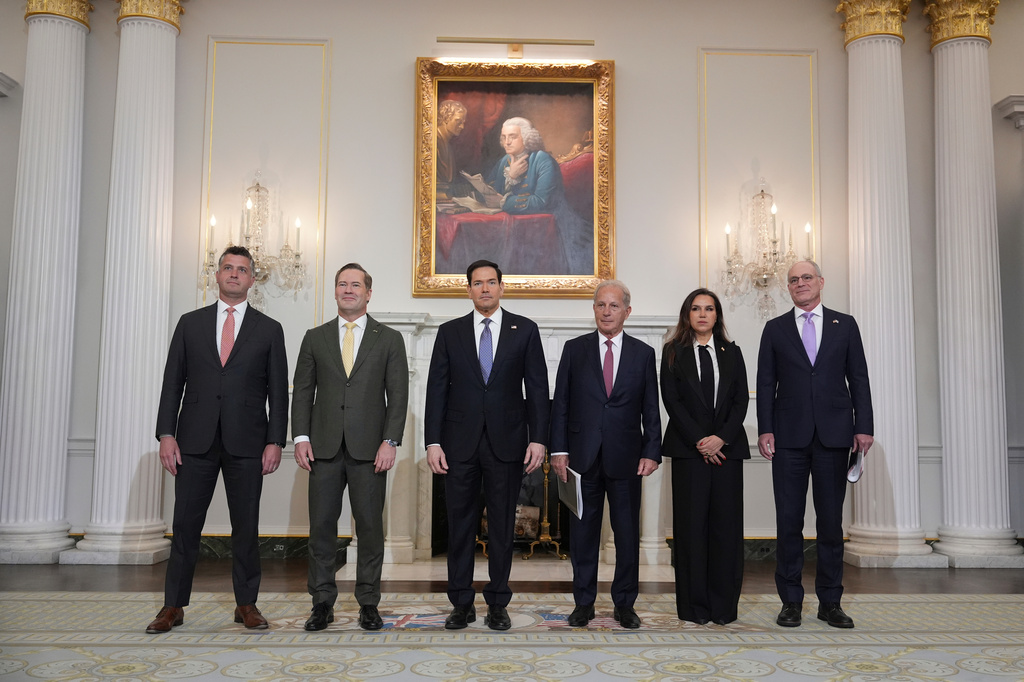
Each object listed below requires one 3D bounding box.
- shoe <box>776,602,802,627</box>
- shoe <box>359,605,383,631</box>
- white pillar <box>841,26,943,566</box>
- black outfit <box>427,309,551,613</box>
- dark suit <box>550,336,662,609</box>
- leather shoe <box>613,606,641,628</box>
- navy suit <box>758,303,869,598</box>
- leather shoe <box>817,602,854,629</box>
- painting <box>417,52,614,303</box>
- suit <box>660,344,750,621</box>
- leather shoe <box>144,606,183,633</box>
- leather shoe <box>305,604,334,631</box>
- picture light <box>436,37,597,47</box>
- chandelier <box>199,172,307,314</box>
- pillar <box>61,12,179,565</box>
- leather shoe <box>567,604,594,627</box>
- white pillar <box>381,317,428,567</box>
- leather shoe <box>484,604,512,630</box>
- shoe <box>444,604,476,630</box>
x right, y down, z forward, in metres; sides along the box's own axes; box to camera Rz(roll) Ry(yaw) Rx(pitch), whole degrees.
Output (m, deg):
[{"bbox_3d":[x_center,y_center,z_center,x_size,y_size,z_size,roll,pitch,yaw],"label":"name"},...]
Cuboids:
[{"bbox_3d":[1.381,1.335,4.791,0.105,0.110,0.295,-2,-6,21],"label":"shoe"},{"bbox_3d":[-0.687,1.323,4.701,0.110,0.110,0.300,2,-6,-13],"label":"shoe"},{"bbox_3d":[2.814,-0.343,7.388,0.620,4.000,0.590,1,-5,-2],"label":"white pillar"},{"bbox_3d":[-0.124,0.575,4.816,0.615,1.482,0.330,1,-5,-2],"label":"black outfit"},{"bbox_3d":[0.477,0.642,4.902,0.565,1.395,0.320,0,-5,1],"label":"dark suit"},{"bbox_3d":[0.563,1.344,4.802,0.110,0.110,0.300,2,-6,-11],"label":"leather shoe"},{"bbox_3d":[1.530,0.576,4.933,0.560,1.530,0.320,0,-5,10],"label":"navy suit"},{"bbox_3d":[1.625,1.360,4.858,0.110,0.110,0.300,1,-5,-9],"label":"leather shoe"},{"bbox_3d":[0.028,-1.244,7.436,1.530,1.865,0.100,1,-5,-2],"label":"painting"},{"bbox_3d":[0.968,0.678,4.895,0.445,1.430,0.310,0,-5,6],"label":"suit"},{"bbox_3d":[-1.640,1.302,4.583,0.110,0.110,0.300,0,-5,6],"label":"leather shoe"},{"bbox_3d":[-0.913,1.298,4.605,0.105,0.110,0.295,0,-5,10],"label":"leather shoe"},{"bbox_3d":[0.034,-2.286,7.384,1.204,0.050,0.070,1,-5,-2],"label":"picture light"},{"bbox_3d":[-1.833,-0.728,6.925,0.750,1.030,0.400,1,-5,-2],"label":"chandelier"},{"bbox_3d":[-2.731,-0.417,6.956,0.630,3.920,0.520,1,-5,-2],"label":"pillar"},{"bbox_3d":[0.347,1.322,4.747,0.105,0.110,0.295,-2,-6,22],"label":"leather shoe"},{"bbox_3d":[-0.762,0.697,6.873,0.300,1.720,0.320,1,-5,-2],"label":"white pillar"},{"bbox_3d":[-0.068,1.310,4.649,0.105,0.110,0.295,1,-5,-10],"label":"leather shoe"},{"bbox_3d":[-0.246,1.330,4.736,0.110,0.110,0.300,-1,-6,14],"label":"shoe"}]

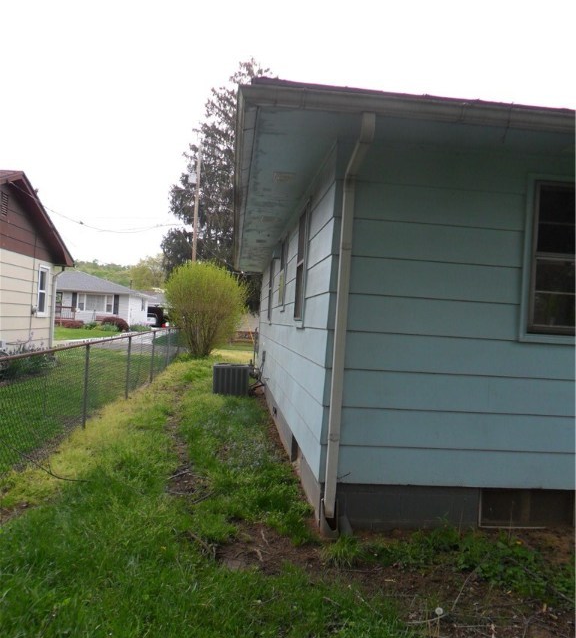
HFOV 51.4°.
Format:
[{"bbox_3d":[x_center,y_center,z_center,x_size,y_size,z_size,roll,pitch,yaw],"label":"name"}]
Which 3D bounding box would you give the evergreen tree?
[{"bbox_3d":[-2.980,-8.519,42.000,10.800,19.700,10.800,3,0,-6],"label":"evergreen tree"}]

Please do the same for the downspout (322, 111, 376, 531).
[{"bbox_3d":[0.414,0.115,4.139,0.100,2.880,0.650,3,0,-6],"label":"downspout"}]

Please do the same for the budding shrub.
[{"bbox_3d":[-2.688,-0.308,19.400,2.600,3.050,2.600,3,0,-6],"label":"budding shrub"}]

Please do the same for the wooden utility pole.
[{"bbox_3d":[-4.979,-4.060,32.000,0.280,10.600,0.280,3,0,-6],"label":"wooden utility pole"}]

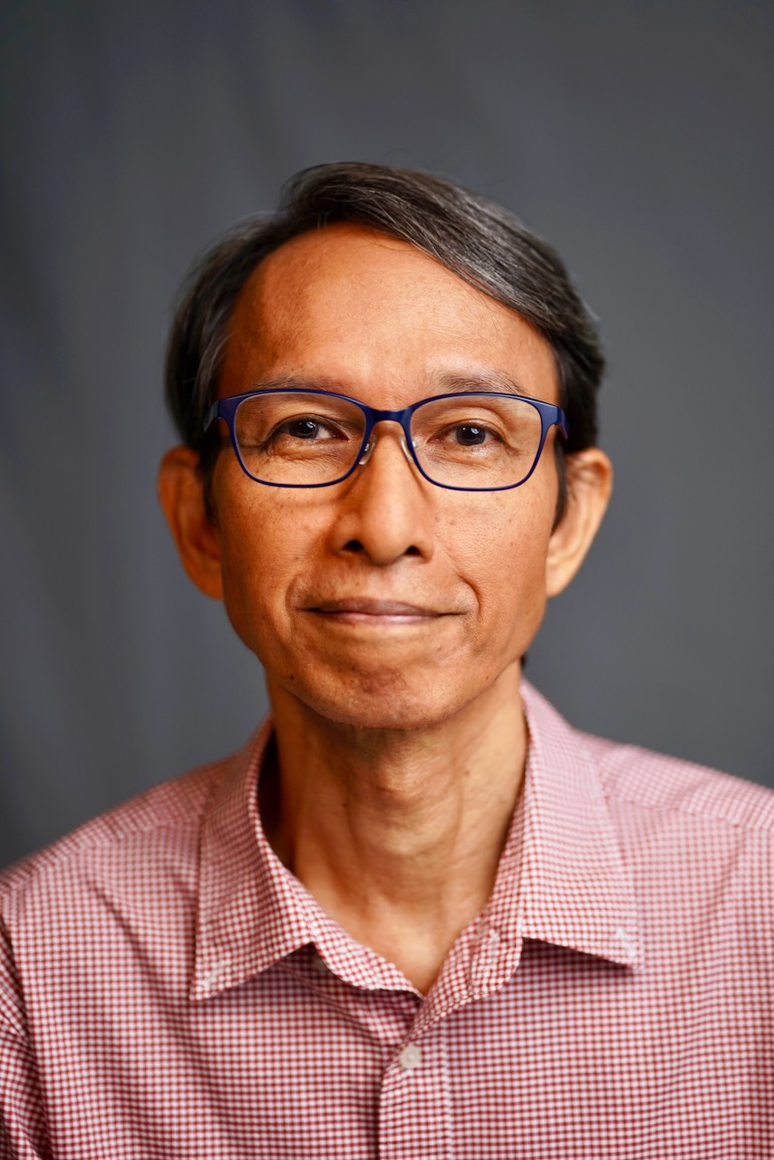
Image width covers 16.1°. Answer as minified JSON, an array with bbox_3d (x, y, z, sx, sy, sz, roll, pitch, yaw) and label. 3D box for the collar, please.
[{"bbox_3d":[0.012,0.111,1.200,0.190,0.135,0.155,-2,0,-5],"label":"collar"}]

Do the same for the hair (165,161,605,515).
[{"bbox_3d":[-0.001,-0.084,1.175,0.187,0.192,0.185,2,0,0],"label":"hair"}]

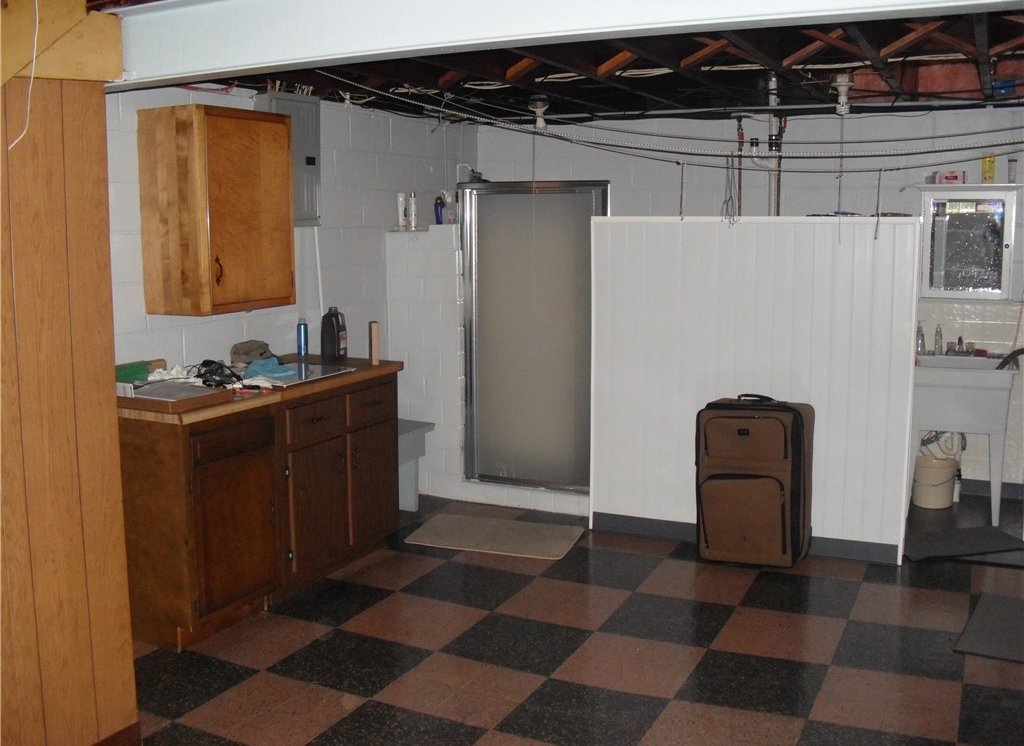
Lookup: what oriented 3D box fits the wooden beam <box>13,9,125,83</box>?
[{"bbox_3d":[-1.196,-0.869,2.829,0.070,0.200,0.380,4,10,25],"label":"wooden beam"}]

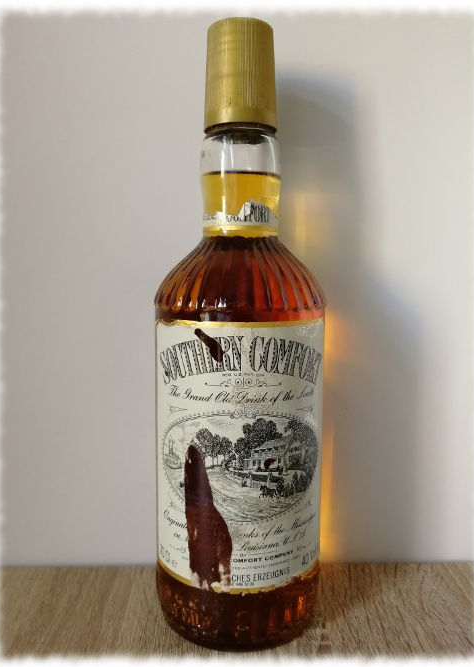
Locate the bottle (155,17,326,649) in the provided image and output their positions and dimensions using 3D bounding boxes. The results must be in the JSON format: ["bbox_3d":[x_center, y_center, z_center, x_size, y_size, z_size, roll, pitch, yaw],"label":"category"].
[{"bbox_3d":[0.002,-0.002,0.261,0.084,0.286,0.084,0,4,-2],"label":"bottle"}]

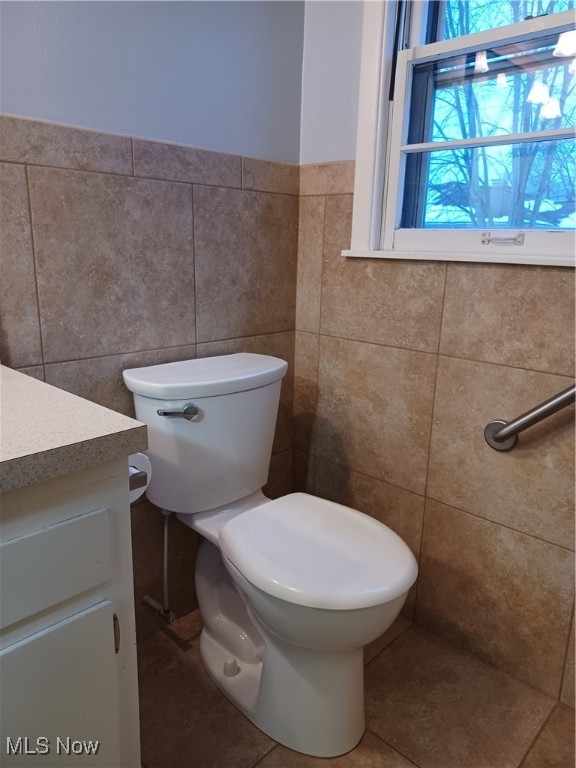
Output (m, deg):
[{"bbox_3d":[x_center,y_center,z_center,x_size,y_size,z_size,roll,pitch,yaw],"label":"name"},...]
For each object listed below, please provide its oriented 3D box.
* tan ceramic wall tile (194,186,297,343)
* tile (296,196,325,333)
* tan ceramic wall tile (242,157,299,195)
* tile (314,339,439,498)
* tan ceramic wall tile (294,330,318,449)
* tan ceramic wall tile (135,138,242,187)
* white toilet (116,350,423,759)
[{"bbox_3d":[-0.110,-0.334,1.571,0.011,0.400,0.384,14,19,42],"label":"tan ceramic wall tile"},{"bbox_3d":[0.070,-0.355,1.671,0.101,0.400,0.011,14,19,42],"label":"tile"},{"bbox_3d":[-0.048,-0.584,1.569,0.011,0.082,0.223,14,19,42],"label":"tan ceramic wall tile"},{"bbox_3d":[0.241,0.079,1.598,0.397,0.392,0.011,14,19,42],"label":"tile"},{"bbox_3d":[0.060,0.032,1.768,0.101,0.392,0.011,14,19,42],"label":"tan ceramic wall tile"},{"bbox_3d":[-0.241,-0.540,1.376,0.011,0.082,0.323,14,19,42],"label":"tan ceramic wall tile"},{"bbox_3d":[-0.025,0.364,1.311,0.680,0.747,0.430,14,19,42],"label":"white toilet"}]

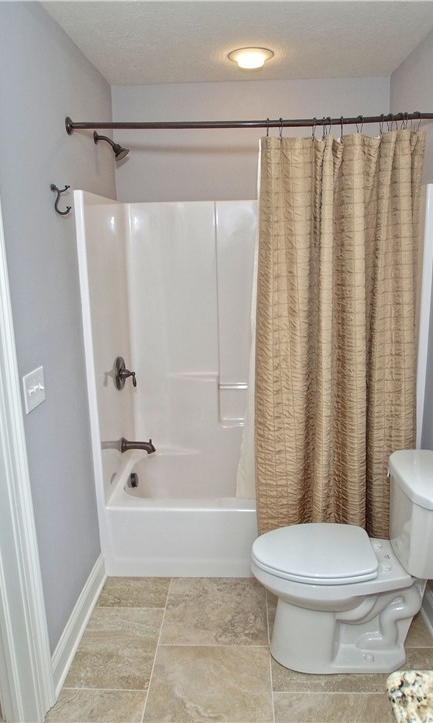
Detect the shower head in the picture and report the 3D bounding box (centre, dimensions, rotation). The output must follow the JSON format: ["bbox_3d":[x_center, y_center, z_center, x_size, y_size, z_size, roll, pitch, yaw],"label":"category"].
[{"bbox_3d":[-0.511,-1.052,2.370,0.162,0.135,0.090,-1,12,3],"label":"shower head"}]

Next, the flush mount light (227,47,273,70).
[{"bbox_3d":[0.162,-1.399,2.255,0.208,0.055,0.208,-1,12,3],"label":"flush mount light"}]

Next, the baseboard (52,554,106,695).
[{"bbox_3d":[-0.576,1.086,2.089,0.020,0.137,0.675,-1,12,3],"label":"baseboard"}]

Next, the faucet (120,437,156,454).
[{"bbox_3d":[-0.436,0.474,2.682,0.185,0.092,0.075,-1,12,3],"label":"faucet"}]

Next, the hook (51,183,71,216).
[{"bbox_3d":[-0.583,-0.616,1.837,0.067,0.117,0.031,-1,12,3],"label":"hook"}]

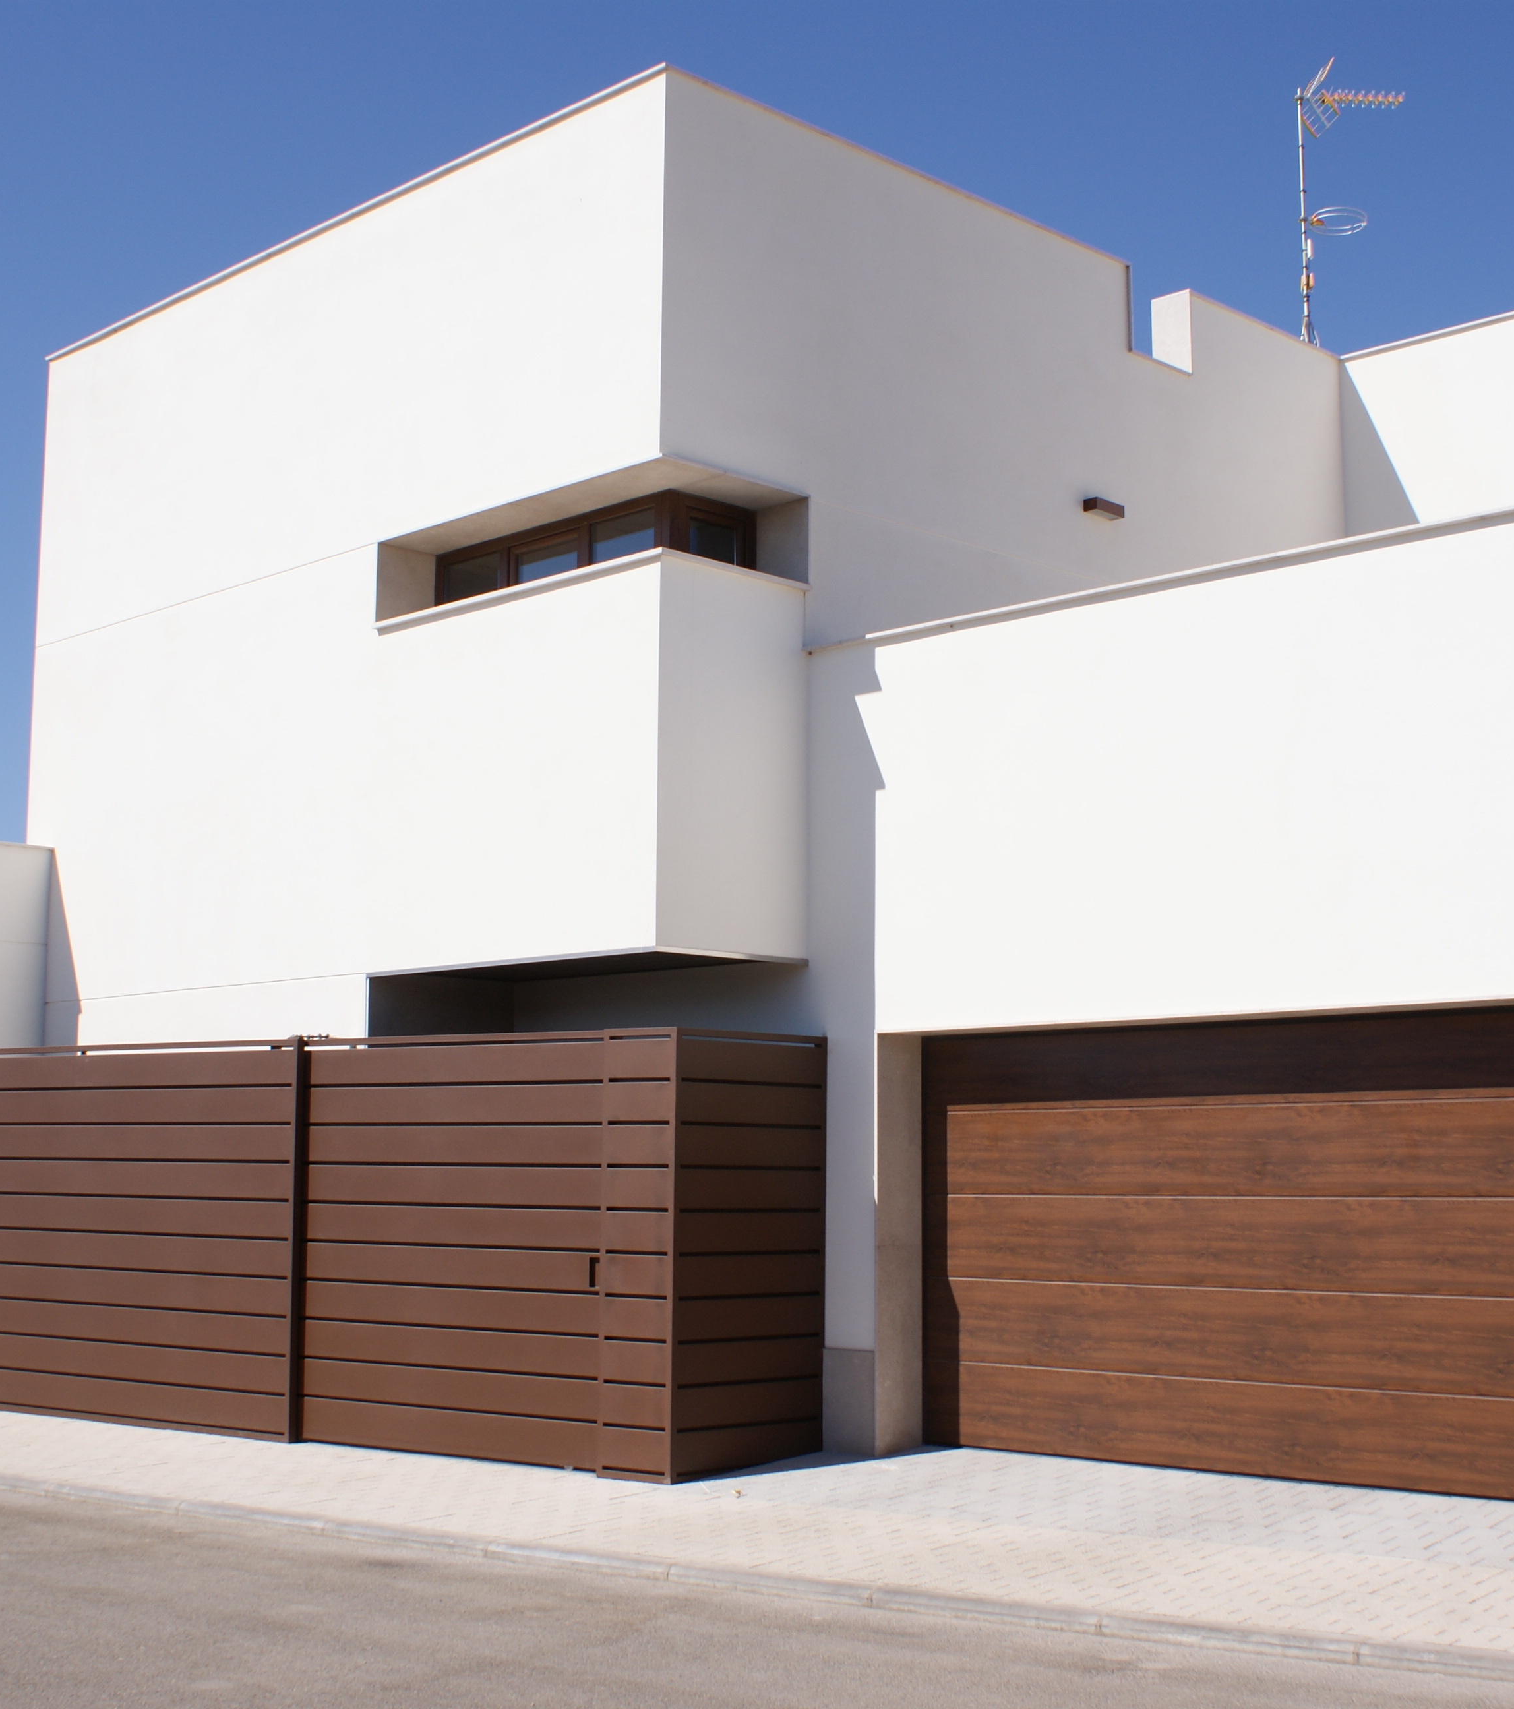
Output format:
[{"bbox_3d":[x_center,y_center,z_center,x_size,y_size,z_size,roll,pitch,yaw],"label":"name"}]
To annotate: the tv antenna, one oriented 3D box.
[{"bbox_3d":[5.154,-5.535,20.207,0.930,2.900,0.500,-1,-7,10],"label":"tv antenna"}]

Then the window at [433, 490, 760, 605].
[{"bbox_3d":[-1.076,-1.784,15.053,0.708,0.551,2.324,8,-10,-44],"label":"window"}]

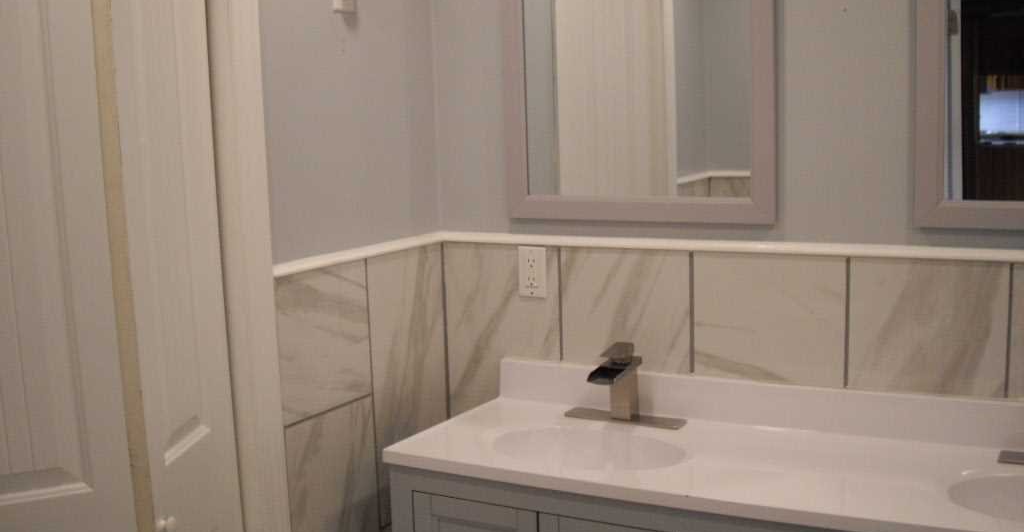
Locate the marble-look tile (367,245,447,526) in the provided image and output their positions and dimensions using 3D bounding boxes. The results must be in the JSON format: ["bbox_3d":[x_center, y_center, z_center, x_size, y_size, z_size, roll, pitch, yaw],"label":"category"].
[{"bbox_3d":[-0.234,0.268,2.594,0.010,0.603,0.291,2,9,30],"label":"marble-look tile"}]

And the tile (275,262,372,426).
[{"bbox_3d":[-0.386,0.153,2.323,0.010,0.299,0.290,2,9,30],"label":"tile"}]

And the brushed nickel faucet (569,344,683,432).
[{"bbox_3d":[0.218,0.248,2.353,0.262,0.171,0.155,2,9,30],"label":"brushed nickel faucet"}]

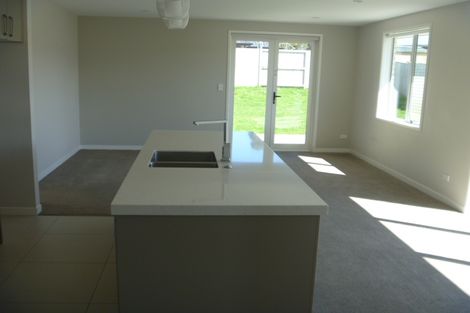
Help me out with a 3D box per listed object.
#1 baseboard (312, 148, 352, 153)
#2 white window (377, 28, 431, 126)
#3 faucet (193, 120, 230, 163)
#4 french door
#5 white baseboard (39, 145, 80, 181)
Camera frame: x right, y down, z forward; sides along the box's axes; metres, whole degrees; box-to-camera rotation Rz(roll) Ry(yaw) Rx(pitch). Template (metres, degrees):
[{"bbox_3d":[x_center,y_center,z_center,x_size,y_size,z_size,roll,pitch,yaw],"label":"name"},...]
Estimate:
[{"bbox_3d":[1.882,-0.108,8.789,0.699,0.070,0.018,1,11,-6],"label":"baseboard"},{"bbox_3d":[2.497,-1.172,6.786,0.120,1.401,1.501,1,11,-6],"label":"white window"},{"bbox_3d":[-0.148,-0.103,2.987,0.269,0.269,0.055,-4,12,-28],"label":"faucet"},{"bbox_3d":[0.696,-1.164,8.509,1.681,2.176,0.120,1,11,-6],"label":"french door"},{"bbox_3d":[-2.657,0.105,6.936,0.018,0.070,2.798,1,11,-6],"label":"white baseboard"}]

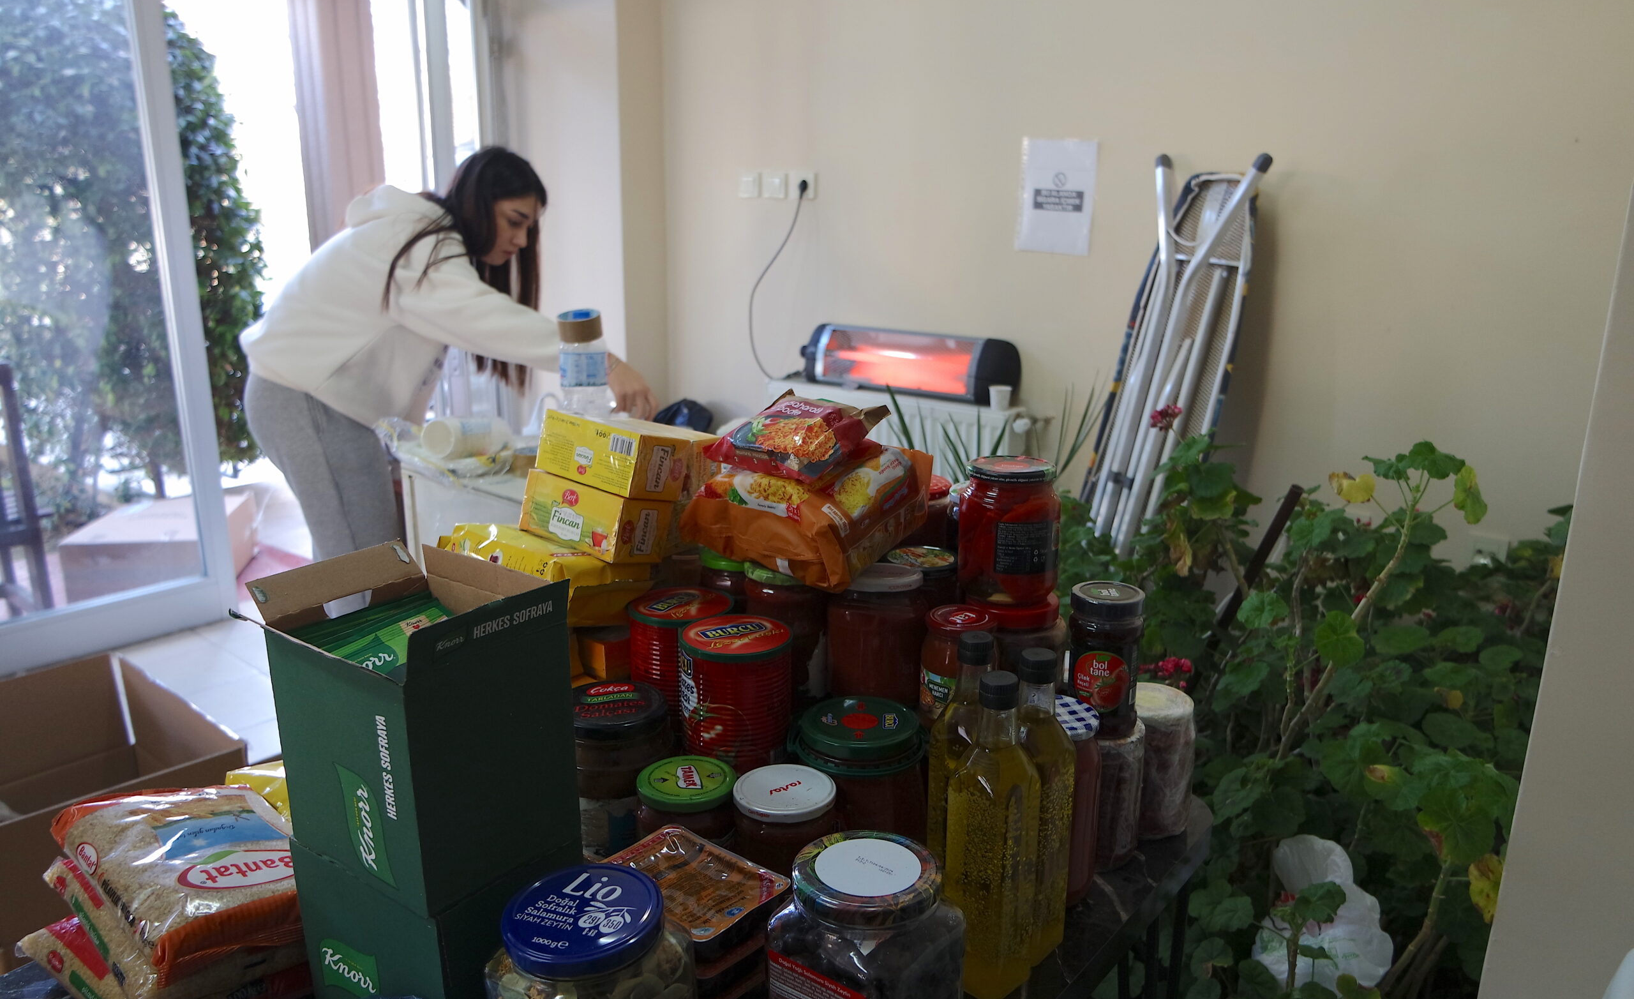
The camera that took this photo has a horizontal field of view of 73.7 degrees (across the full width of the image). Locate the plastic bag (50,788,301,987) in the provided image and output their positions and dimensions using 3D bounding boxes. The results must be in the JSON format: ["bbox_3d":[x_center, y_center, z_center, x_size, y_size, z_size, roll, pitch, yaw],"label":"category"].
[{"bbox_3d":[-0.483,0.287,0.841,0.190,0.050,0.130,14,19,42],"label":"plastic bag"}]

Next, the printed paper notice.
[{"bbox_3d":[0.658,-0.838,3.015,0.226,0.303,0.005,15,20,36],"label":"printed paper notice"}]

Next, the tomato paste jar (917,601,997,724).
[{"bbox_3d":[0.157,0.220,1.212,0.093,0.182,0.093,1,14,0],"label":"tomato paste jar"}]

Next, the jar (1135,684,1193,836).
[{"bbox_3d":[0.348,0.269,1.115,0.073,0.138,0.073,1,14,0],"label":"jar"}]

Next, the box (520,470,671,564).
[{"bbox_3d":[-0.259,0.019,1.272,0.159,0.072,0.080,15,7,34],"label":"box"}]

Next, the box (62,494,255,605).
[{"bbox_3d":[-2.427,0.187,4.079,0.435,0.238,0.639,-3,15,-12],"label":"box"}]

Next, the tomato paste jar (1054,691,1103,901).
[{"bbox_3d":[0.221,0.279,1.008,0.078,0.180,0.078,1,14,0],"label":"tomato paste jar"}]

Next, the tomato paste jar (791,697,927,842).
[{"bbox_3d":[0.037,0.284,0.979,0.121,0.180,0.121,1,14,0],"label":"tomato paste jar"}]

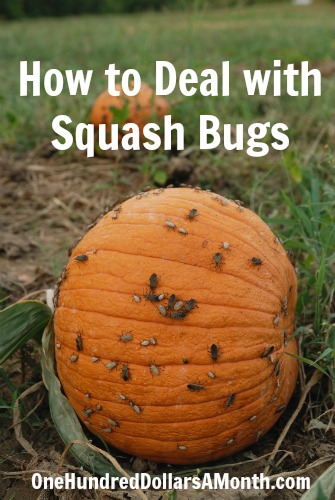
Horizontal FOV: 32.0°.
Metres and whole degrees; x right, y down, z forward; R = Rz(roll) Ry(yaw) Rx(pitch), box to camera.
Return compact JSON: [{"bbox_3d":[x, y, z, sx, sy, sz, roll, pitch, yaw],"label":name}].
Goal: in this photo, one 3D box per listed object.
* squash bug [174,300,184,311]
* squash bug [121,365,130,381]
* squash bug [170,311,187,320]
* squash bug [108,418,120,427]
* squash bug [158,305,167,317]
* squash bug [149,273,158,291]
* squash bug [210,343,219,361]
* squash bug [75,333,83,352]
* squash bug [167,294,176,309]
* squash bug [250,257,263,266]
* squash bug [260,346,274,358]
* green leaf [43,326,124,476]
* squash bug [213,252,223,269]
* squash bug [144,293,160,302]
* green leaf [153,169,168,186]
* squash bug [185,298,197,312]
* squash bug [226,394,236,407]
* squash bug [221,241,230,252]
[{"bbox_3d":[0.010,0.050,0.526,0.011,0.006,0.004,-44,-7,-8],"label":"squash bug"},{"bbox_3d":[-0.039,0.116,0.550,0.007,0.016,0.005,3,11,18],"label":"squash bug"},{"bbox_3d":[0.010,0.059,0.525,0.015,0.007,0.005,-1,-8,-1],"label":"squash bug"},{"bbox_3d":[-0.051,0.165,0.553,0.012,0.005,0.004,30,39,6],"label":"squash bug"},{"bbox_3d":[-0.004,0.054,0.525,0.006,0.013,0.004,-30,-9,-7],"label":"squash bug"},{"bbox_3d":[-0.012,0.029,0.533,0.007,0.016,0.005,3,-18,11],"label":"squash bug"},{"bbox_3d":[0.044,0.094,0.533,0.006,0.015,0.004,-3,4,-23],"label":"squash bug"},{"bbox_3d":[-0.084,0.088,0.549,0.006,0.015,0.004,-2,-1,40],"label":"squash bug"},{"bbox_3d":[0.004,0.048,0.545,0.007,0.014,0.005,20,-13,3],"label":"squash bug"},{"bbox_3d":[0.092,0.011,0.586,0.015,0.004,0.006,30,46,-32],"label":"squash bug"},{"bbox_3d":[0.099,0.101,0.573,0.016,0.006,0.004,-34,17,-26],"label":"squash bug"},{"bbox_3d":[-0.109,0.182,0.685,0.056,0.200,0.050,-26,-6,5],"label":"green leaf"},{"bbox_3d":[0.049,0.010,0.568,0.007,0.005,0.015,17,59,-13],"label":"squash bug"},{"bbox_3d":[-0.014,0.045,0.546,0.015,0.007,0.005,20,-11,12],"label":"squash bug"},{"bbox_3d":[-0.020,-0.219,1.765,0.041,0.052,0.008,-6,-20,-3],"label":"green leaf"},{"bbox_3d":[0.020,0.050,0.527,0.007,0.014,0.005,28,-12,1],"label":"squash bug"},{"bbox_3d":[0.062,0.147,0.571,0.007,0.015,0.005,16,13,-34],"label":"squash bug"},{"bbox_3d":[0.056,-0.004,0.559,0.005,0.004,0.009,2,57,-24],"label":"squash bug"}]

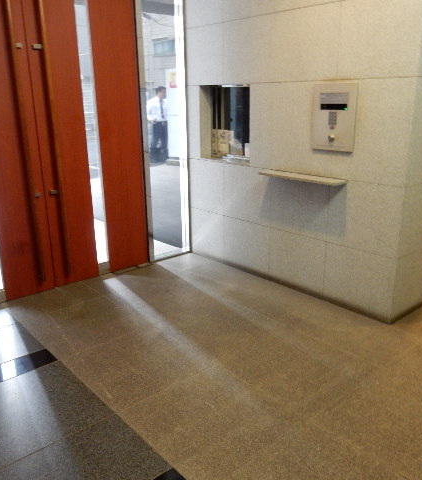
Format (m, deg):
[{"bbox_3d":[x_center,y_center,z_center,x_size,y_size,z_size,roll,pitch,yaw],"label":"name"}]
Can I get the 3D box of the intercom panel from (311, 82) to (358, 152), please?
[{"bbox_3d":[0.744,-0.746,2.829,0.025,0.403,0.300,-15,22,-39],"label":"intercom panel"}]

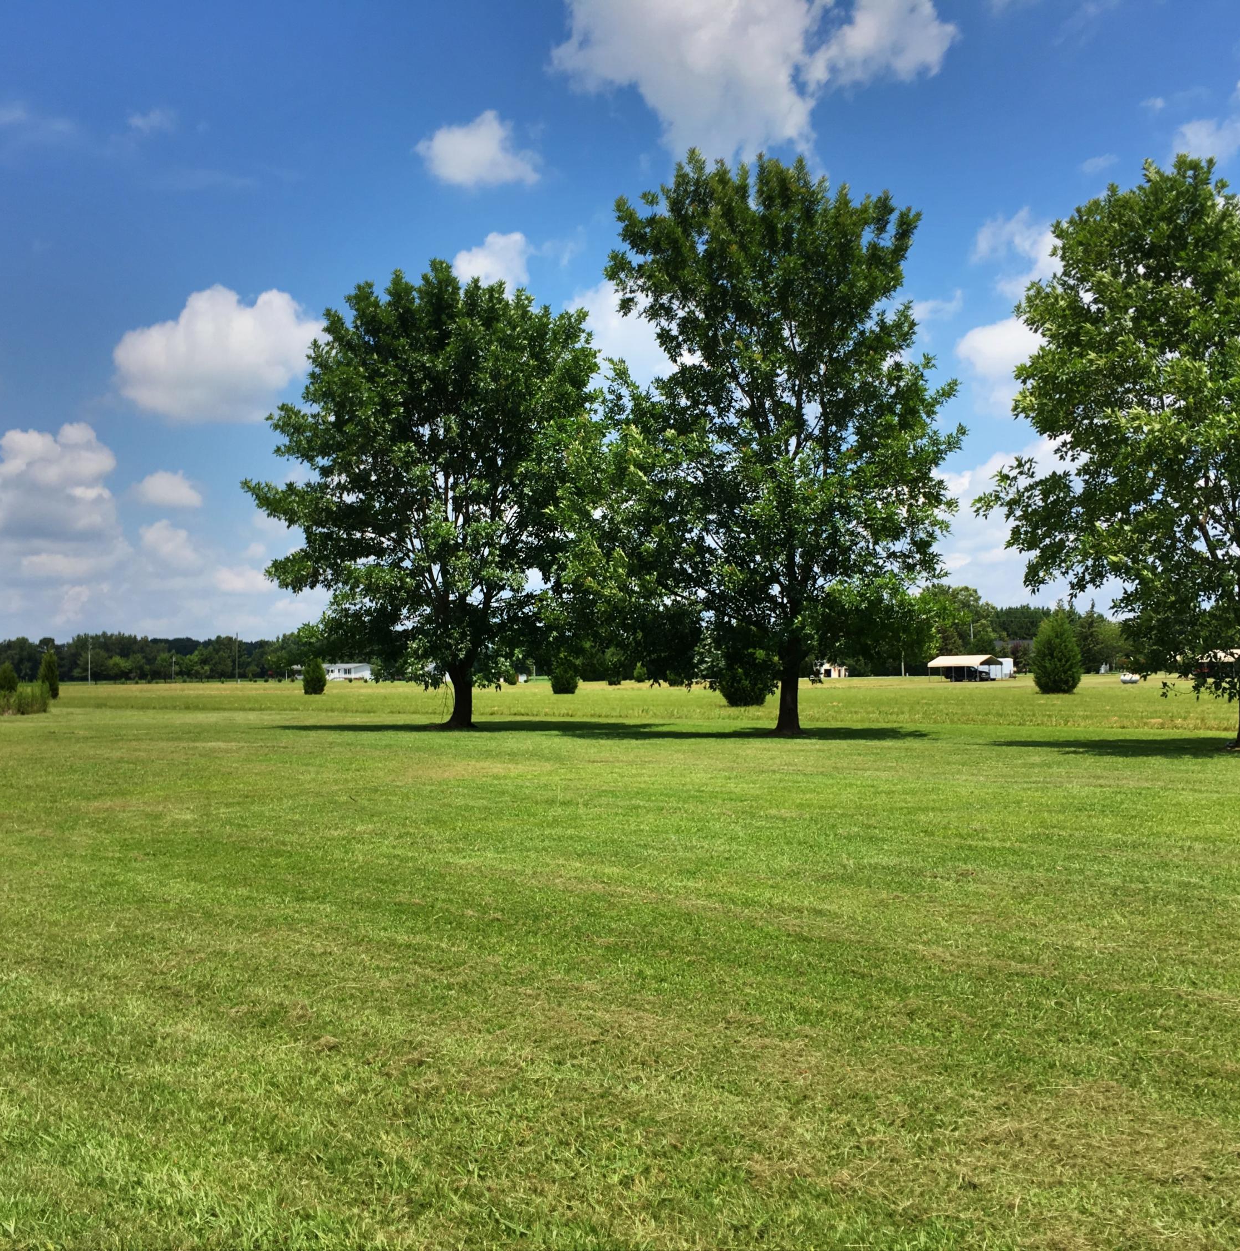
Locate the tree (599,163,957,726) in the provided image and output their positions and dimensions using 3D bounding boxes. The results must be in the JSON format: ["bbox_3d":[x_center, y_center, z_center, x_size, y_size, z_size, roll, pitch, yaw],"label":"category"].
[{"bbox_3d":[3.800,-4.600,35.200,9.400,14.700,9.200,0,-2,0],"label":"tree"}]

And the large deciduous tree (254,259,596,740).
[{"bbox_3d":[-5.450,-3.800,40.200,10.500,13.500,10.000,0,-2,0],"label":"large deciduous tree"}]

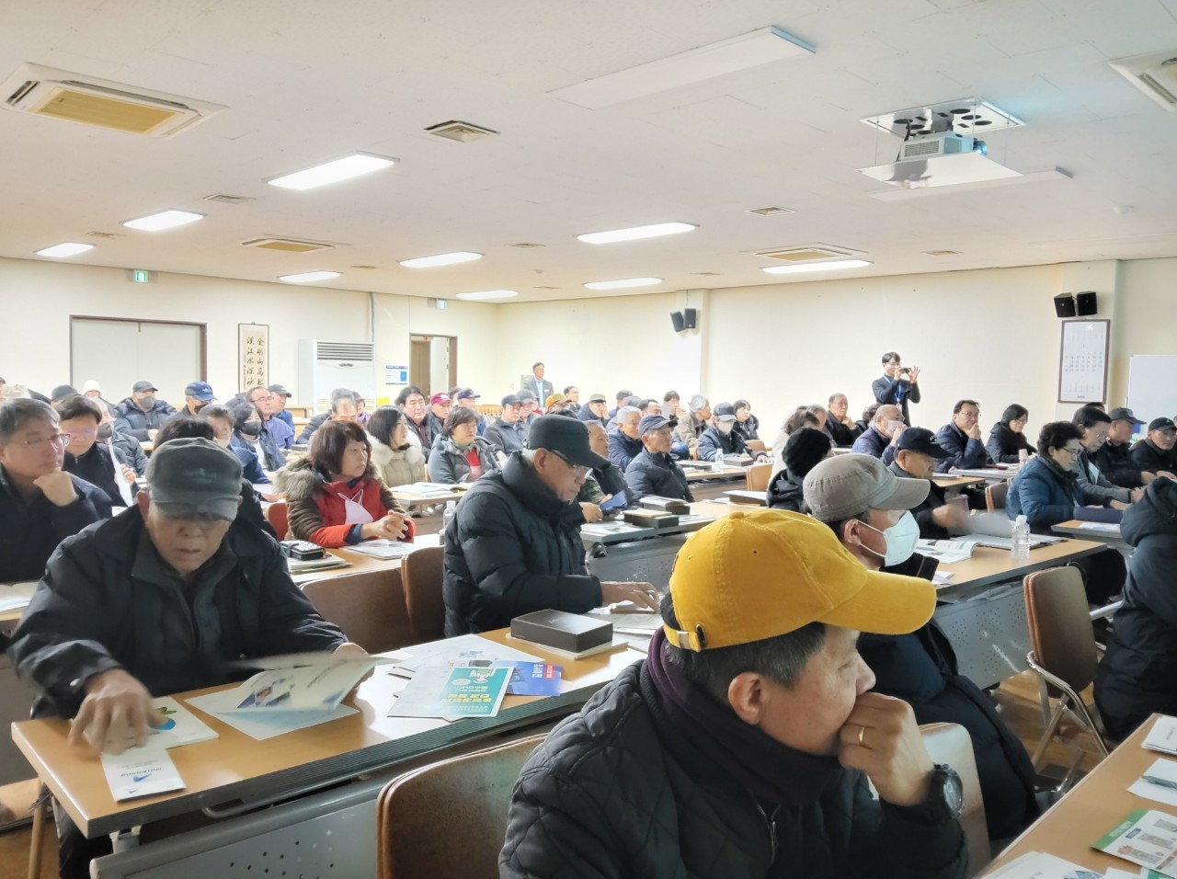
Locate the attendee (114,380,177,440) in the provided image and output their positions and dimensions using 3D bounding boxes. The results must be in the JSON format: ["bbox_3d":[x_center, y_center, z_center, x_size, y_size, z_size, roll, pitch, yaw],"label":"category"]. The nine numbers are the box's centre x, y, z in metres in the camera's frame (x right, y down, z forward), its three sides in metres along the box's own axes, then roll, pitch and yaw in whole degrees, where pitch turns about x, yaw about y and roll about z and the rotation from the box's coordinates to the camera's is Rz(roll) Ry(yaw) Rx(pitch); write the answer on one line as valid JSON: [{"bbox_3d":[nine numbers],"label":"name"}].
[{"bbox_3d":[-3.848,0.117,7.722,0.560,1.252,0.720,-2,5,-44],"label":"attendee"}]

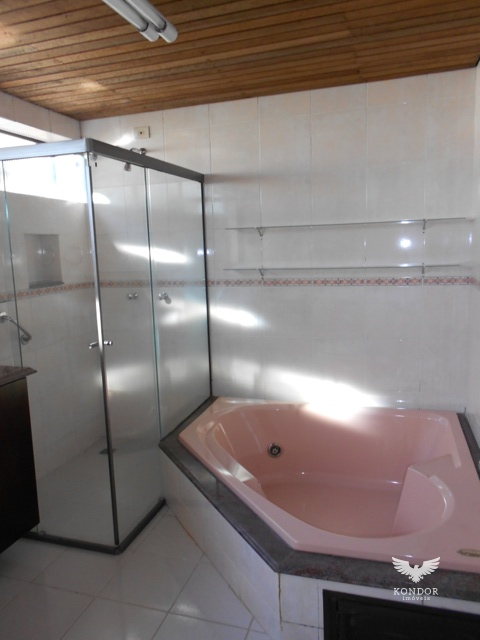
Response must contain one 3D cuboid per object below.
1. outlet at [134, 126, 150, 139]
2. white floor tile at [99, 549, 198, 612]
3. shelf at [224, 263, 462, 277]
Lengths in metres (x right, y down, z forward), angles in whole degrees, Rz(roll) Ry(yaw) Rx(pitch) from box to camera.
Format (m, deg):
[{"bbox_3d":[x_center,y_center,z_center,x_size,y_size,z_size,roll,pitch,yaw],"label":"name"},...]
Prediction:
[{"bbox_3d":[-0.674,-1.284,3.293,0.113,0.077,0.012,1,9,18],"label":"outlet"},{"bbox_3d":[-0.399,1.145,2.117,0.330,0.012,0.330,1,9,18],"label":"white floor tile"},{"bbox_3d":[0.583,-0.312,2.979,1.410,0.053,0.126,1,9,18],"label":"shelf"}]

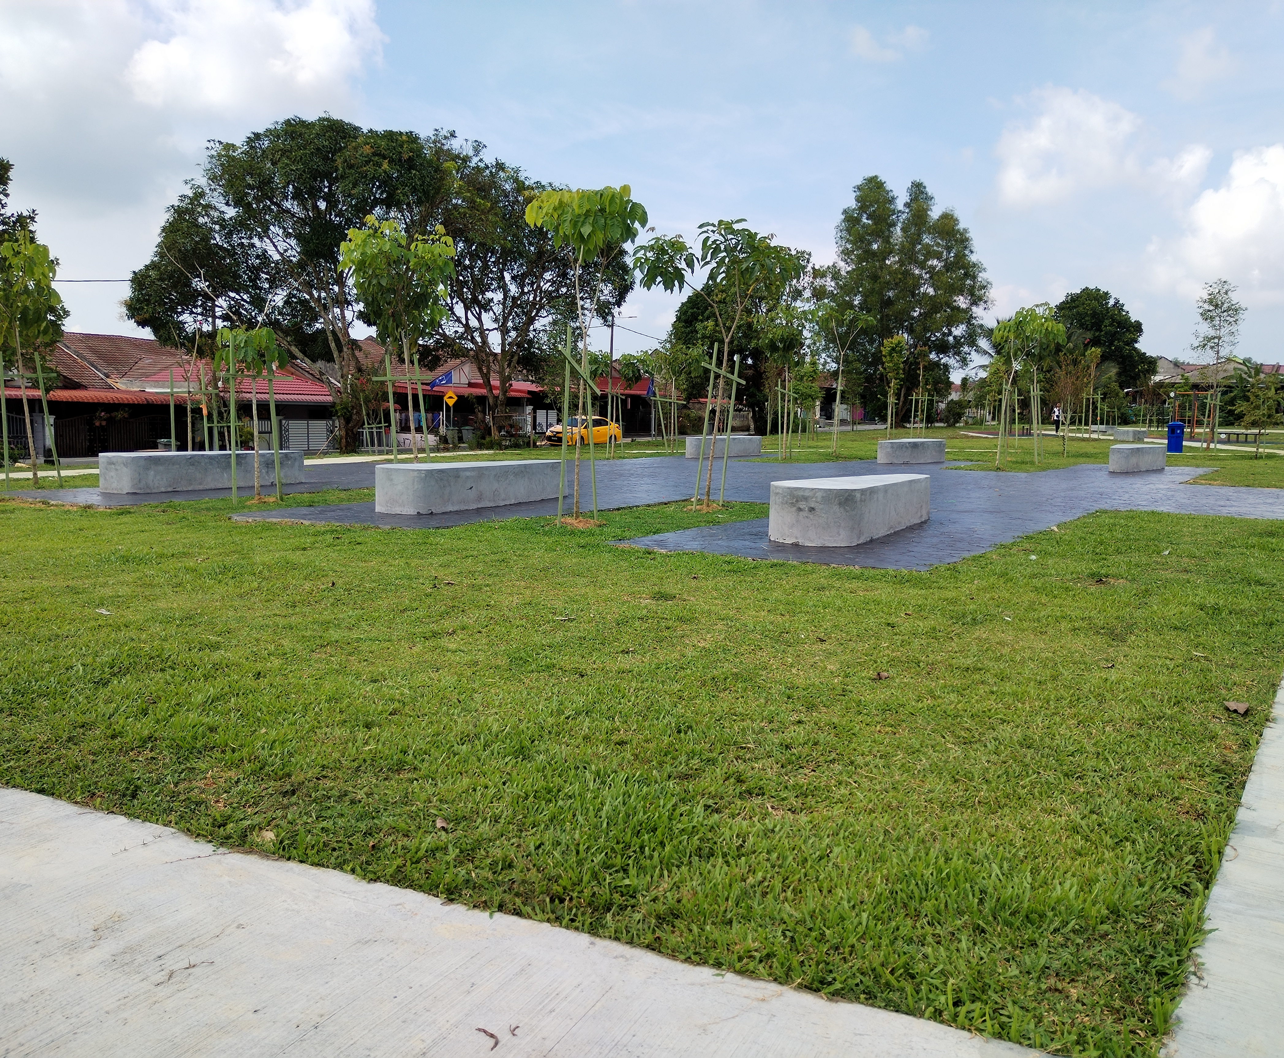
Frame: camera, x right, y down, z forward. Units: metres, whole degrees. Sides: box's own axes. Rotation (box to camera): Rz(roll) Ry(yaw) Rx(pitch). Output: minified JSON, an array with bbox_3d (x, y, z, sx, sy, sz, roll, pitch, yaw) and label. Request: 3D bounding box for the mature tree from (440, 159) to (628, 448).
[{"bbox_3d":[-4.619,-9.158,43.357,8.175,11.569,8.175,1,6,0],"label":"mature tree"}]

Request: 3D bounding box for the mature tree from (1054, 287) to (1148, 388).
[{"bbox_3d":[27.626,-10.318,64.000,6.191,8.587,5.991,0,6,0],"label":"mature tree"}]

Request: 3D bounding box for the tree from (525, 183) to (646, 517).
[{"bbox_3d":[-0.609,-1.902,11.473,1.301,3.572,1.301,0,6,0],"label":"tree"}]

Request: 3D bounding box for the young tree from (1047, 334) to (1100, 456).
[{"bbox_3d":[12.186,-3.641,29.620,1.435,3.242,1.435,1,6,0],"label":"young tree"}]

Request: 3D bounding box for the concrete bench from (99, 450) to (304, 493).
[{"bbox_3d":[-6.284,-0.853,15.361,0.700,0.495,3.000,5,8,35],"label":"concrete bench"}]

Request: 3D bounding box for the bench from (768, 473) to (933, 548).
[{"bbox_3d":[2.203,-0.241,10.817,0.880,0.520,2.950,5,7,31],"label":"bench"}]

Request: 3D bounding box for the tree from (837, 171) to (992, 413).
[{"bbox_3d":[19.220,-15.753,74.045,11.014,17.182,11.014,1,6,0],"label":"tree"}]

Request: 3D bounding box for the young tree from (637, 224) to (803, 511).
[{"bbox_3d":[0.942,-1.998,12.842,2.030,3.434,1.726,0,6,0],"label":"young tree"}]

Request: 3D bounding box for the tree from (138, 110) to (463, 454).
[{"bbox_3d":[-11.191,-7.658,33.717,10.451,10.494,10.451,1,6,0],"label":"tree"}]

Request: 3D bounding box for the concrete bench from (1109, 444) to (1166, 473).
[{"bbox_3d":[11.041,-1.578,23.555,0.880,0.520,2.950,5,8,33],"label":"concrete bench"}]

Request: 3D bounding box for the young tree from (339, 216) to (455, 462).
[{"bbox_3d":[-5.030,-3.845,21.733,2.396,4.996,2.396,0,6,0],"label":"young tree"}]

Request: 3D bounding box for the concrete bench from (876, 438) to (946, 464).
[{"bbox_3d":[6.570,-1.867,25.621,0.700,0.495,3.000,5,8,35],"label":"concrete bench"}]

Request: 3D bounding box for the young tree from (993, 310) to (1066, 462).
[{"bbox_3d":[8.802,-3.254,24.178,1.685,3.665,1.685,0,6,0],"label":"young tree"}]

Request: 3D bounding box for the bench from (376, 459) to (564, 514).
[{"bbox_3d":[-2.063,-0.560,13.323,0.880,0.520,2.950,5,8,34],"label":"bench"}]

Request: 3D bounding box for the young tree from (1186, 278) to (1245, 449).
[{"bbox_3d":[19.309,-5.461,35.285,1.982,5.663,1.982,1,6,0],"label":"young tree"}]

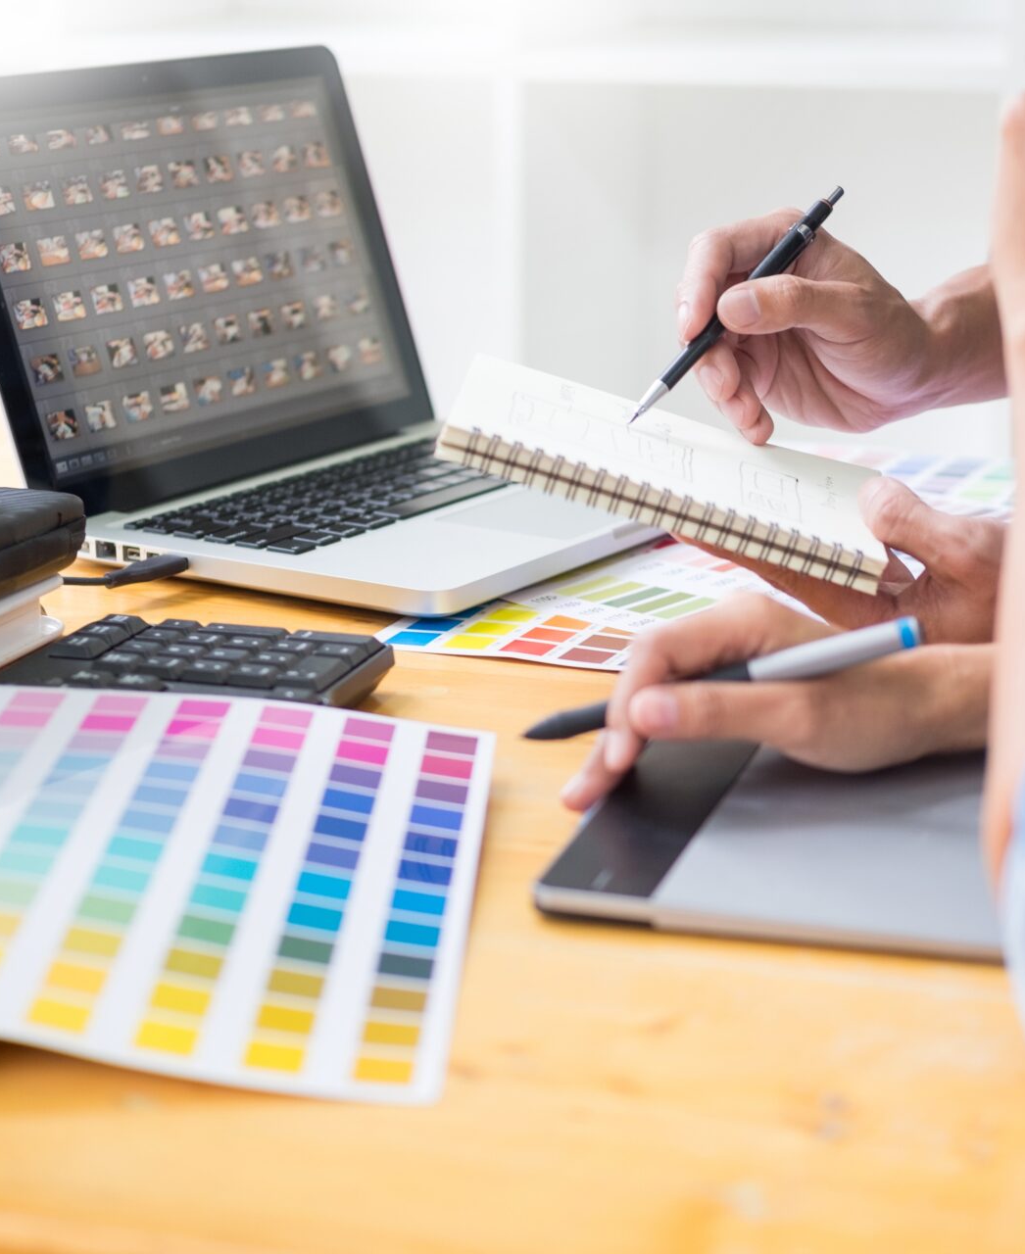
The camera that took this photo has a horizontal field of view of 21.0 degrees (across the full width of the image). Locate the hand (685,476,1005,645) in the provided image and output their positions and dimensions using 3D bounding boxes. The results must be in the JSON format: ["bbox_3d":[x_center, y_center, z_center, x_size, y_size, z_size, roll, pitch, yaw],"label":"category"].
[{"bbox_3d":[0.139,-0.029,1.125,0.150,0.058,0.090,8,16,-5],"label":"hand"}]

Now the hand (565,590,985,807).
[{"bbox_3d":[0.092,0.025,0.970,0.155,0.062,0.085,-6,16,-19],"label":"hand"}]

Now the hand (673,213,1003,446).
[{"bbox_3d":[0.134,-0.124,1.145,0.140,0.085,0.085,-8,17,-16],"label":"hand"}]

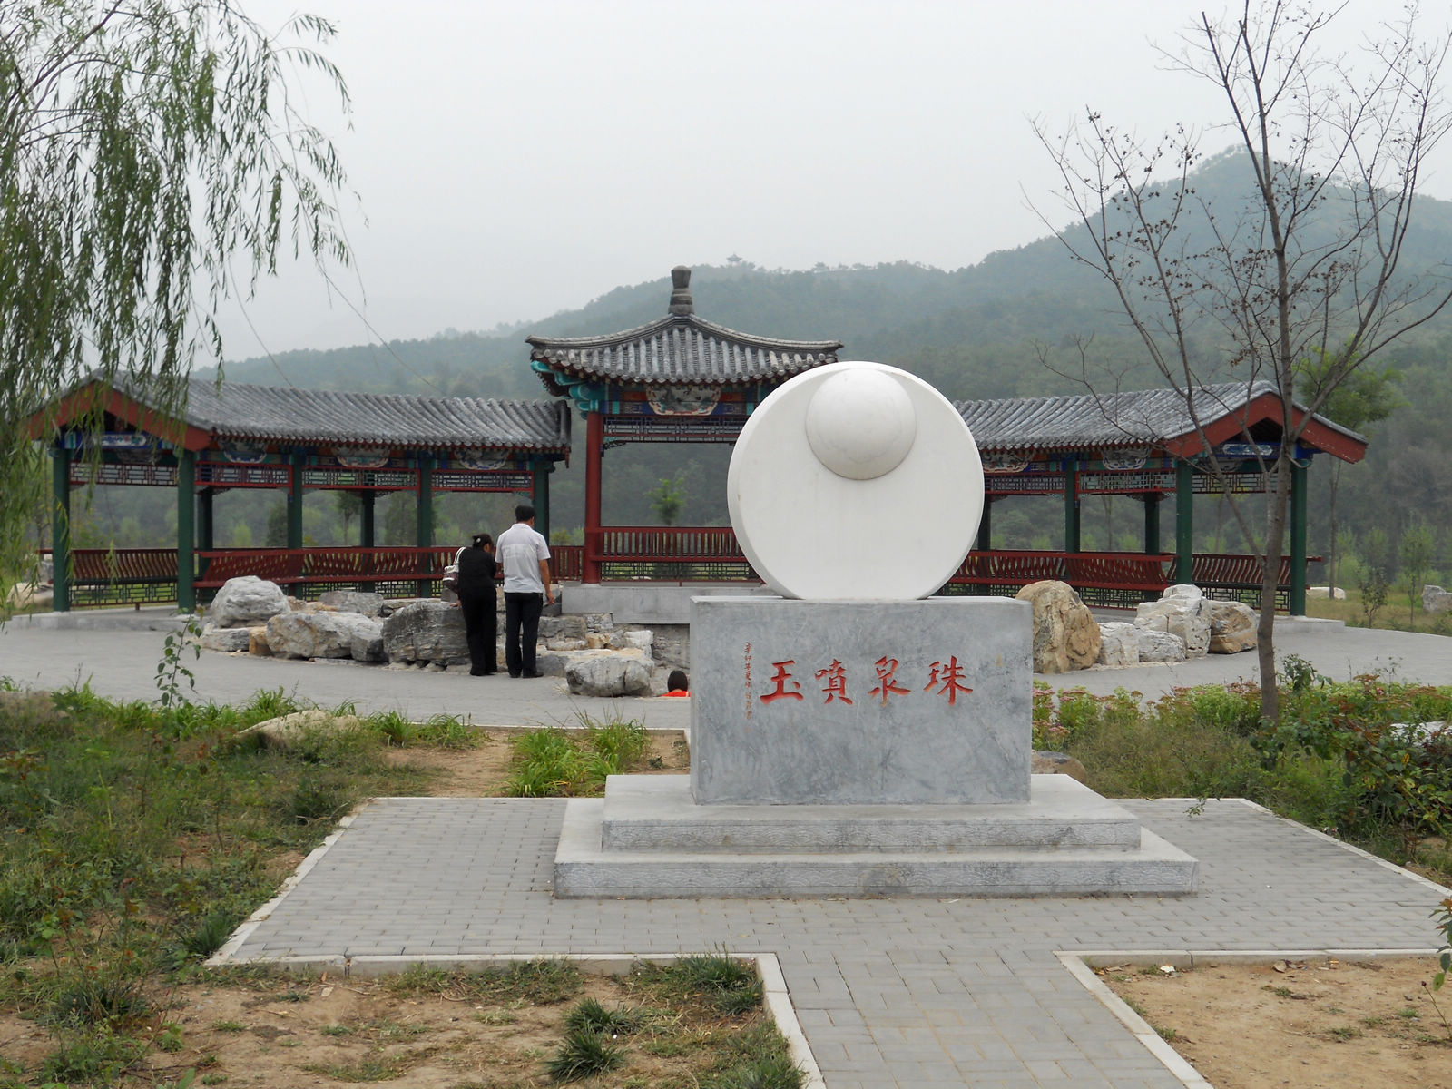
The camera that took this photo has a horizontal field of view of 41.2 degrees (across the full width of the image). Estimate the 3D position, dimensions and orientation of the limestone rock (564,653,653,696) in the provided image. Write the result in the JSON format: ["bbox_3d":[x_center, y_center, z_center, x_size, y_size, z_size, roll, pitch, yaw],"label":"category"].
[{"bbox_3d":[-1.047,1.135,17.200,0.800,0.380,0.550,0,1,-3],"label":"limestone rock"}]

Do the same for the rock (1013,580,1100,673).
[{"bbox_3d":[3.456,0.846,20.200,0.920,0.950,0.720,0,1,-3],"label":"rock"}]

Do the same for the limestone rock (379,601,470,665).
[{"bbox_3d":[-3.215,0.948,20.846,1.000,0.700,0.720,1,1,15],"label":"limestone rock"}]

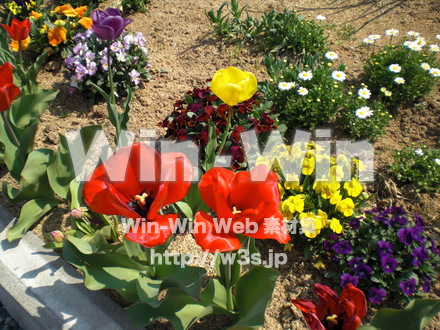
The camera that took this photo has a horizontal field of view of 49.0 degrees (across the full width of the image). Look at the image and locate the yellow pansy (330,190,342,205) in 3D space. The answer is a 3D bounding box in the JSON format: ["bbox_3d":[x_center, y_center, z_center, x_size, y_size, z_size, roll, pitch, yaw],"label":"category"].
[{"bbox_3d":[0.215,0.060,0.890,0.026,0.028,0.013,-22,14,-21],"label":"yellow pansy"}]

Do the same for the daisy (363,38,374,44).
[{"bbox_3d":[0.363,-0.302,1.180,0.028,0.010,0.028,0,46,0],"label":"daisy"}]

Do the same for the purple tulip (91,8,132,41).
[{"bbox_3d":[-0.203,-0.262,0.905,0.075,0.057,0.070,-10,45,-10],"label":"purple tulip"}]

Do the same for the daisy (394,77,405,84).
[{"bbox_3d":[0.451,-0.210,1.210,0.027,0.010,0.027,0,50,0],"label":"daisy"}]

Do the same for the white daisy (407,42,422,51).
[{"bbox_3d":[0.460,-0.279,1.140,0.031,0.010,0.030,0,52,0],"label":"white daisy"}]

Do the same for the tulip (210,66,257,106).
[{"bbox_3d":[0.024,-0.141,0.870,0.081,0.060,0.076,0,46,0],"label":"tulip"}]

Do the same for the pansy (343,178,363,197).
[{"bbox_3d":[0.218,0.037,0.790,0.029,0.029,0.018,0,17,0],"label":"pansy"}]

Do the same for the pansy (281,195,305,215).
[{"bbox_3d":[0.132,0.071,0.870,0.038,0.035,0.017,-13,11,-13],"label":"pansy"}]

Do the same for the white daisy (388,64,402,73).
[{"bbox_3d":[0.414,-0.228,1.140,0.031,0.011,0.031,16,46,16],"label":"white daisy"}]

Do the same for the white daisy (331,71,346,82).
[{"bbox_3d":[0.251,-0.187,1.020,0.031,0.010,0.031,0,55,0],"label":"white daisy"}]

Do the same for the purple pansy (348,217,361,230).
[{"bbox_3d":[0.210,0.091,0.750,0.021,0.021,0.011,10,13,11],"label":"purple pansy"}]

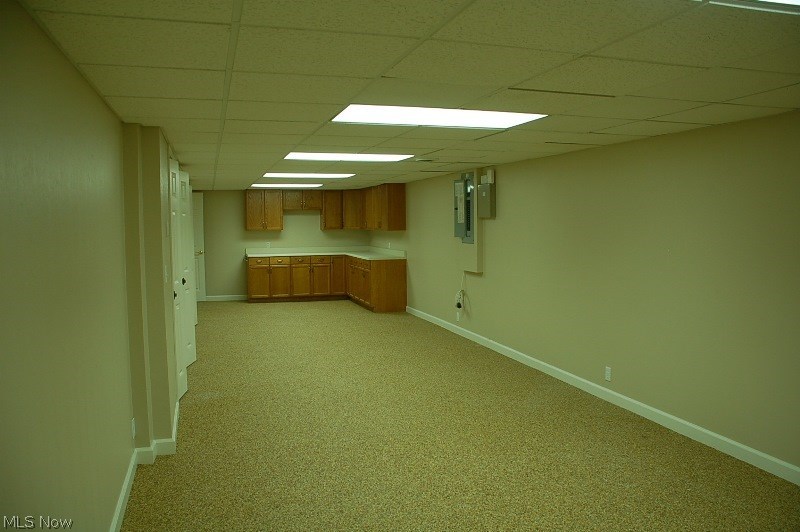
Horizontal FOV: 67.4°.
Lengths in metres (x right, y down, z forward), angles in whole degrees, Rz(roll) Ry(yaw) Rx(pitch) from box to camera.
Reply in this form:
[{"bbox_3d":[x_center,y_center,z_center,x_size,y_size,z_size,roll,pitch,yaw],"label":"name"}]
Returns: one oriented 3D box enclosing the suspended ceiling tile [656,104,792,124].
[{"bbox_3d":[1.854,-0.897,3.535,0.538,0.020,0.600,-2,4,-18],"label":"suspended ceiling tile"}]

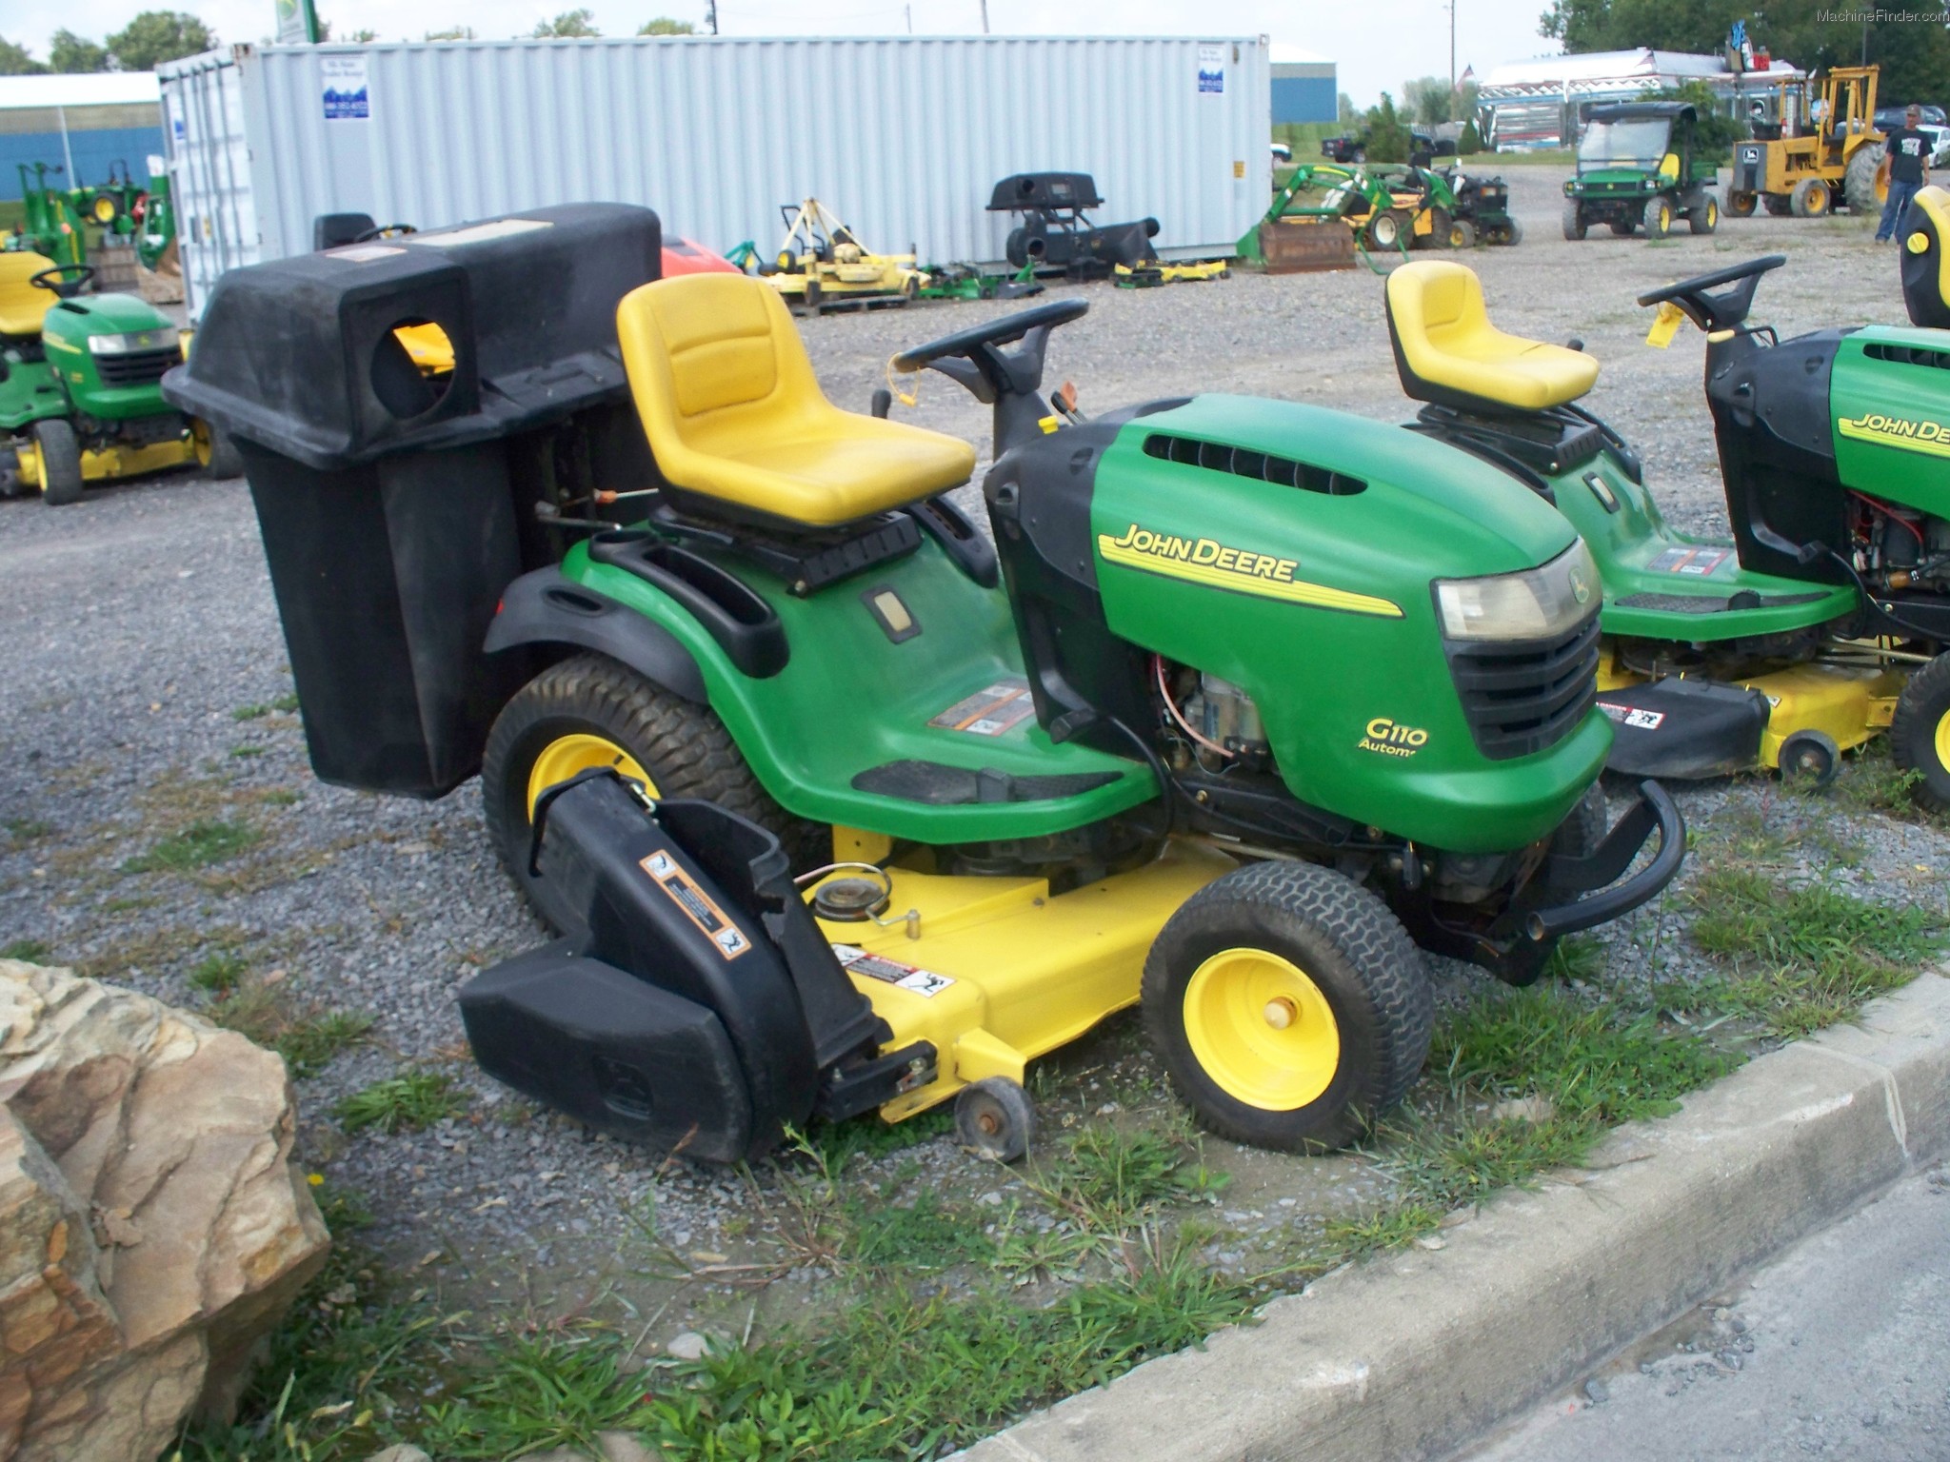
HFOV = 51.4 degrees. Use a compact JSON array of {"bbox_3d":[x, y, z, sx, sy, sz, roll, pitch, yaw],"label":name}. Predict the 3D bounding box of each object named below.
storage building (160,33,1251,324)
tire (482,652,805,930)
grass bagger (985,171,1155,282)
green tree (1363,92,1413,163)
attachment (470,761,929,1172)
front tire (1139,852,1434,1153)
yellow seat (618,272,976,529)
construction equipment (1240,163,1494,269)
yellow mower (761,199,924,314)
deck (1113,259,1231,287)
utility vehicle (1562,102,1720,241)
[{"bbox_3d":[-2.057,-6.073,21.950,12.190,2.590,2.440,-14,19,-34],"label":"storage building"},{"bbox_3d":[-0.572,0.140,3.500,0.570,0.570,0.250,8,19,31],"label":"tire"},{"bbox_3d":[1.065,-5.441,21.800,1.600,1.120,0.850,-8,16,-17],"label":"grass bagger"},{"bbox_3d":[17.088,-24.994,84.000,2.000,2.900,2.000,-3,15,1],"label":"green tree"},{"bbox_3d":[-0.400,0.318,3.000,0.670,0.470,0.380,8,19,31],"label":"attachment"},{"bbox_3d":[0.435,0.388,2.838,0.400,0.400,0.166,7,19,33],"label":"front tire"},{"bbox_3d":[-0.314,-0.623,3.684,0.460,0.410,0.490,7,19,32],"label":"yellow seat"},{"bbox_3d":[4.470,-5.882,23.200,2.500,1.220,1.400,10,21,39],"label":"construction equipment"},{"bbox_3d":[-1.347,-4.797,20.500,1.250,1.080,1.450,-9,17,-19],"label":"yellow mower"},{"bbox_3d":[2.160,-5.011,22.200,1.250,0.260,0.700,-5,16,-8],"label":"deck"},{"bbox_3d":[9.671,-8.132,29.400,1.530,1.900,2.780,6,18,31],"label":"utility vehicle"}]

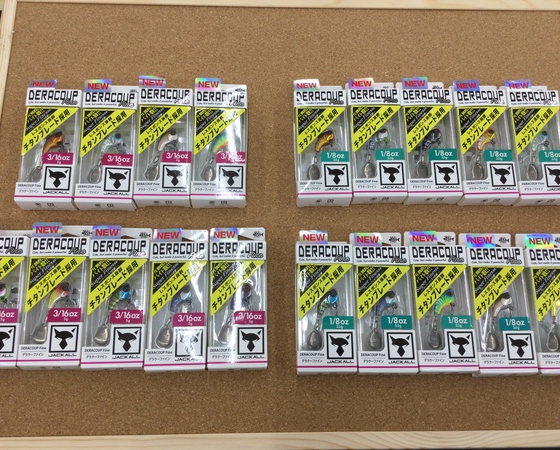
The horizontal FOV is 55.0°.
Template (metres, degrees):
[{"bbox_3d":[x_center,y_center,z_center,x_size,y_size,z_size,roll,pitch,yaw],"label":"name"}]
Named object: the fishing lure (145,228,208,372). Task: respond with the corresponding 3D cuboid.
[{"bbox_3d":[-0.086,0.060,0.460,0.049,0.021,0.123,0,75,-2],"label":"fishing lure"}]

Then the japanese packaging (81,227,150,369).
[{"bbox_3d":[-0.137,0.059,0.458,0.049,0.021,0.123,0,75,-2],"label":"japanese packaging"}]

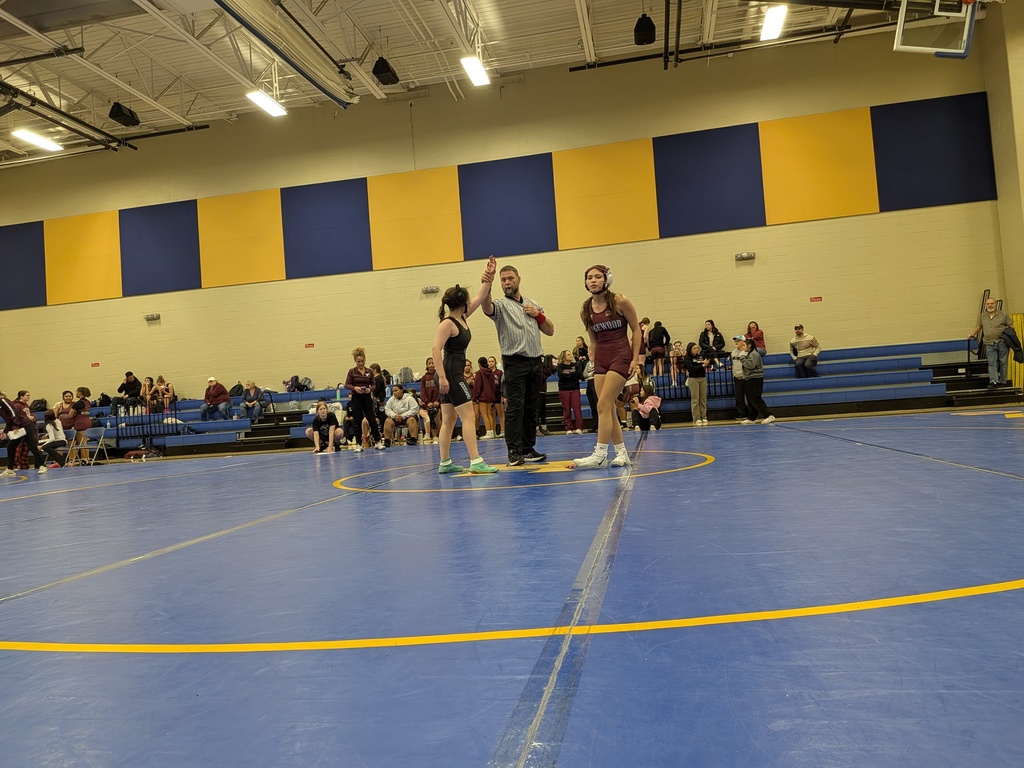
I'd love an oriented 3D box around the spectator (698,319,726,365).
[{"bbox_3d":[4.608,-0.846,16.268,0.600,1.200,0.750,-4,-2,9],"label":"spectator"}]

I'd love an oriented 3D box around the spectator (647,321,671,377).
[{"bbox_3d":[3.388,-0.738,16.241,0.500,1.440,0.500,-4,-2,11],"label":"spectator"}]

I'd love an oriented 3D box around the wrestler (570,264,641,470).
[{"bbox_3d":[0.715,-0.148,5.400,0.480,1.530,0.420,-5,-3,25],"label":"wrestler"}]

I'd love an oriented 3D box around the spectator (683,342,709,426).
[{"bbox_3d":[3.492,-0.001,13.440,0.450,1.567,0.350,-2,-3,-34],"label":"spectator"}]

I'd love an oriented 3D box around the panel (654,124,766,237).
[{"bbox_3d":[4.682,-4.800,16.846,2.430,2.430,0.050,-4,-2,11],"label":"panel"}]

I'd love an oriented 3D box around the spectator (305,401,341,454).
[{"bbox_3d":[-3.484,0.767,13.118,0.680,0.930,0.750,-4,-2,-9],"label":"spectator"}]

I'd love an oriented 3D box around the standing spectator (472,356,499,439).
[{"bbox_3d":[-0.558,0.284,14.400,0.330,1.626,0.450,-6,-3,37],"label":"standing spectator"}]

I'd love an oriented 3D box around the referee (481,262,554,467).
[{"bbox_3d":[0.056,-0.186,6.600,0.660,1.804,0.500,-4,-2,-1],"label":"referee"}]

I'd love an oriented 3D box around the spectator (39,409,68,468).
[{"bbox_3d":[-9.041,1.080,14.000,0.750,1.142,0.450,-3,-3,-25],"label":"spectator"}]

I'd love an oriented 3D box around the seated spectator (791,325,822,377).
[{"bbox_3d":[6.306,-0.698,15.254,0.600,1.127,0.750,-5,-2,14],"label":"seated spectator"}]

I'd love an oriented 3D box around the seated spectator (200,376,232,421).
[{"bbox_3d":[-7.412,0.377,17.824,0.650,1.069,0.750,-4,-2,12],"label":"seated spectator"}]

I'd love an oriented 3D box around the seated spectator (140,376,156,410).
[{"bbox_3d":[-9.702,0.315,18.977,0.420,0.987,0.620,-4,-2,11],"label":"seated spectator"}]

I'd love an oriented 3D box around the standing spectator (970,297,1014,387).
[{"bbox_3d":[9.300,-0.788,13.700,0.750,1.760,0.450,-5,-3,27],"label":"standing spectator"}]

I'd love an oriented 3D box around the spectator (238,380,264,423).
[{"bbox_3d":[-6.483,0.427,17.705,0.520,1.013,0.640,-4,-2,11],"label":"spectator"}]

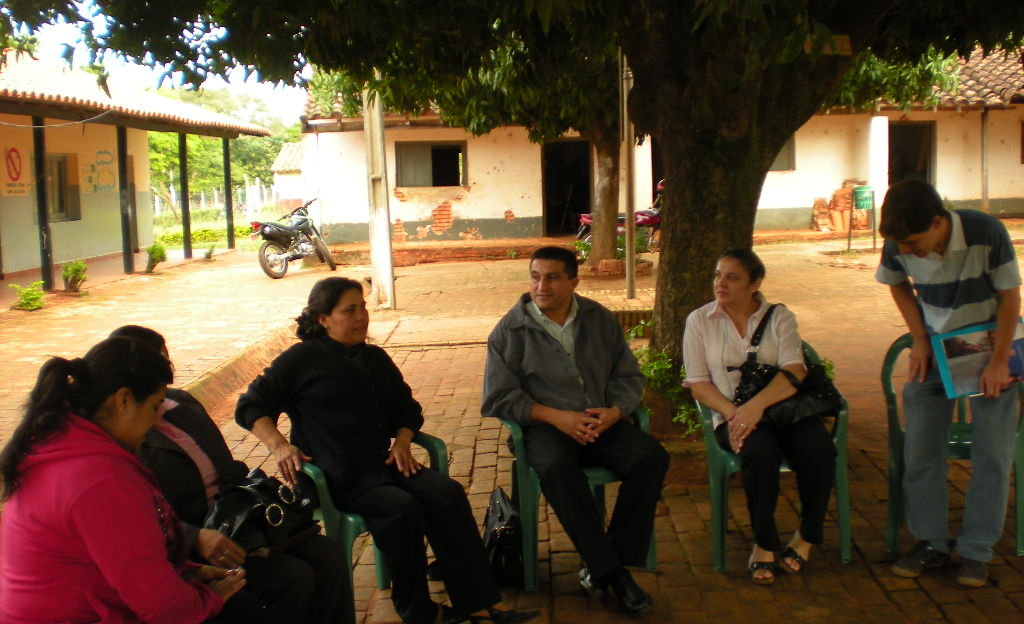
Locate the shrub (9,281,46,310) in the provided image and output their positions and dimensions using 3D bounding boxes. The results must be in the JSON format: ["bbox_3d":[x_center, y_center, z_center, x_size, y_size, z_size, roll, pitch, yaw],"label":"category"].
[{"bbox_3d":[-6.068,-0.226,14.033,0.440,0.360,0.400,-2,7,0],"label":"shrub"}]

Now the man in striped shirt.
[{"bbox_3d":[1.698,0.255,4.347,0.540,1.530,0.500,2,8,28],"label":"man in striped shirt"}]

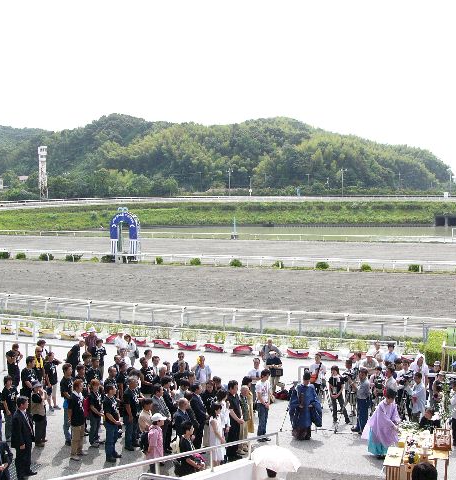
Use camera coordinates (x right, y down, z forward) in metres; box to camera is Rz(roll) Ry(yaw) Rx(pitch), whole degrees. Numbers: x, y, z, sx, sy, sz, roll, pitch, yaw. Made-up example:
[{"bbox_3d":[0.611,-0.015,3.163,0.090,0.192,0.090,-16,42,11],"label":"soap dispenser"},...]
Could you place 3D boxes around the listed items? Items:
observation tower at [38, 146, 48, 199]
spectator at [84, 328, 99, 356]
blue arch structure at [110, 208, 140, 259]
[{"bbox_3d":[-69.429,-24.681,250.609,2.500,20.200,2.500,-5,6,-37],"label":"observation tower"},{"bbox_3d":[-4.204,3.572,20.737,0.520,1.720,0.350,1,6,24],"label":"spectator"},{"bbox_3d":[-8.801,-0.467,56.549,2.600,4.500,0.800,1,6,22],"label":"blue arch structure"}]

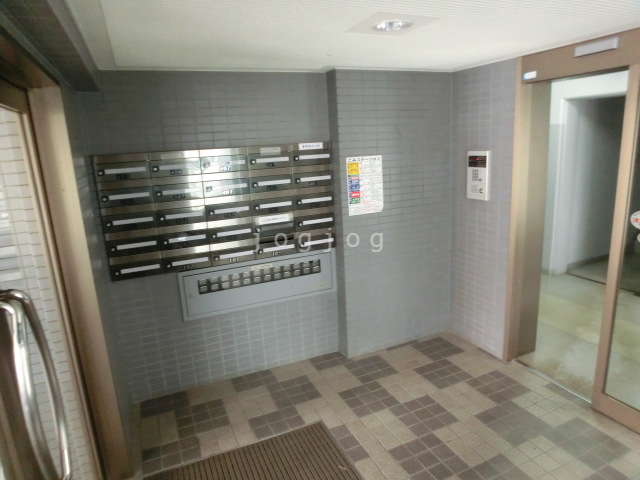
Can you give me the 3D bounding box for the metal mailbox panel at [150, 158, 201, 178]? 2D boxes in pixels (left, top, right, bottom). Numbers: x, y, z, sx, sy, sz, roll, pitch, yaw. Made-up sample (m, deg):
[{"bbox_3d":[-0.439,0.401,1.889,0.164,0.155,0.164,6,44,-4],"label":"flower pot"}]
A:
[{"bbox_3d":[-0.902,-0.459,2.438,0.299,0.109,0.030,-9,14,-21],"label":"metal mailbox panel"}]

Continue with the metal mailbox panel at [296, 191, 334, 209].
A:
[{"bbox_3d":[-0.044,-0.285,2.836,0.299,0.109,0.030,-9,14,-21],"label":"metal mailbox panel"}]

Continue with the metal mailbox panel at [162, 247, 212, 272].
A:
[{"bbox_3d":[-0.874,0.134,2.574,0.299,0.127,0.030,-9,14,-21],"label":"metal mailbox panel"}]

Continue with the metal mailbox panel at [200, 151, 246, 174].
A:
[{"bbox_3d":[-0.629,-0.500,2.545,0.299,0.109,0.030,-9,14,-21],"label":"metal mailbox panel"}]

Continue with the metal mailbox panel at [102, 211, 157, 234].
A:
[{"bbox_3d":[-1.124,-0.106,2.294,0.287,0.103,0.030,-8,14,-22],"label":"metal mailbox panel"}]

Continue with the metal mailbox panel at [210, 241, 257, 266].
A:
[{"bbox_3d":[-0.596,0.084,2.680,0.303,0.154,0.040,-8,13,-20],"label":"metal mailbox panel"}]

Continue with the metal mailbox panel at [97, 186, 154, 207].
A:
[{"bbox_3d":[-1.179,-0.266,2.362,0.299,0.109,0.030,-9,14,-21],"label":"metal mailbox panel"}]

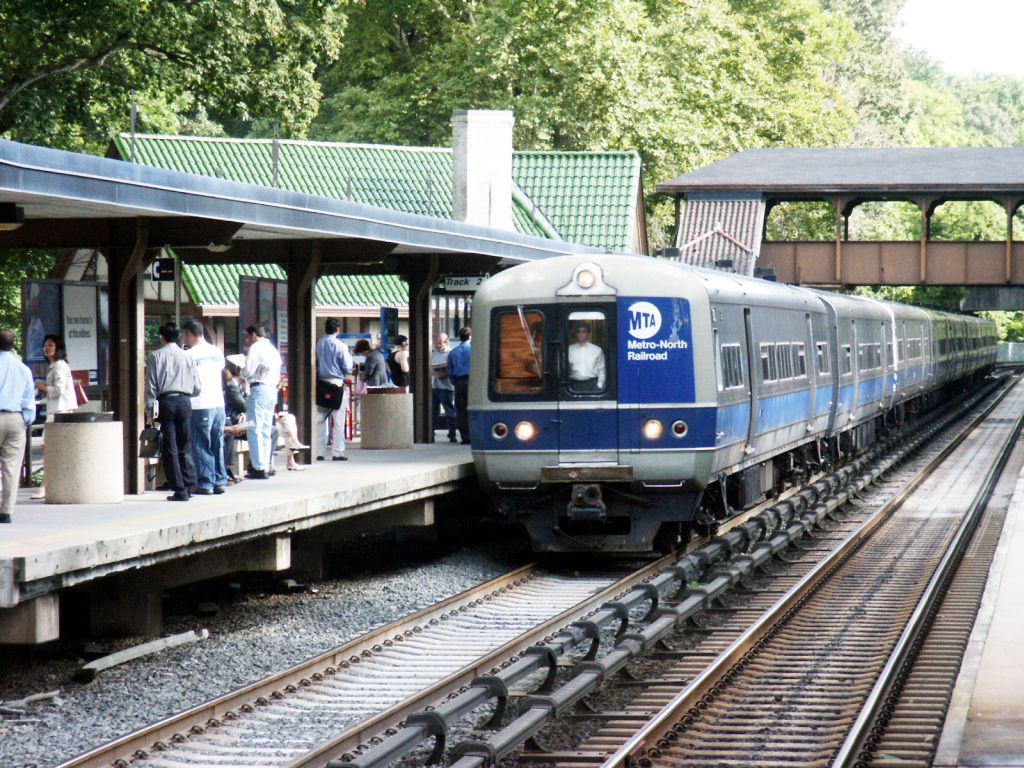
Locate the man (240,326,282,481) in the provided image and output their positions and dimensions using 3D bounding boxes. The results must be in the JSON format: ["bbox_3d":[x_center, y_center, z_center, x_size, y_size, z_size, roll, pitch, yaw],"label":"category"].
[{"bbox_3d":[-2.914,0.179,46.806,0.400,1.770,0.500,1,1,37],"label":"man"}]

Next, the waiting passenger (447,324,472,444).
[{"bbox_3d":[-0.743,0.029,60.969,0.490,1.770,0.310,0,1,18],"label":"waiting passenger"}]

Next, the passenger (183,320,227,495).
[{"bbox_3d":[-3.170,0.241,41.604,0.480,1.790,0.320,0,1,-24],"label":"passenger"}]

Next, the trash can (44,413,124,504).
[{"bbox_3d":[-4.195,0.721,39.472,0.775,0.880,0.775,0,1,0],"label":"trash can"}]

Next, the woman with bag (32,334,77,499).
[{"bbox_3d":[-4.628,0.314,40.708,0.460,1.660,0.460,0,1,-18],"label":"woman with bag"}]

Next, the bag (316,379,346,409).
[{"bbox_3d":[-2.389,0.144,52.800,0.400,0.320,0.150,9,1,-3],"label":"bag"}]

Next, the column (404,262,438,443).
[{"bbox_3d":[-1.363,-0.516,60.598,0.450,2.800,0.360,0,1,8],"label":"column"}]

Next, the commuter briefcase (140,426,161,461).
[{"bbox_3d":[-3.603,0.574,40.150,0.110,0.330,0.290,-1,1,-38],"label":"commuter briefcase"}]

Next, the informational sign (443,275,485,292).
[{"bbox_3d":[-0.703,-1.496,60.186,0.630,0.240,0.060,0,1,8],"label":"informational sign"}]

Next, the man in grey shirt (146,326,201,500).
[{"bbox_3d":[-3.419,0.254,40.707,0.530,1.780,0.380,0,1,-18],"label":"man in grey shirt"}]

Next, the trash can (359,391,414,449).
[{"bbox_3d":[-1.811,0.507,58.531,0.775,0.870,0.775,0,1,0],"label":"trash can"}]

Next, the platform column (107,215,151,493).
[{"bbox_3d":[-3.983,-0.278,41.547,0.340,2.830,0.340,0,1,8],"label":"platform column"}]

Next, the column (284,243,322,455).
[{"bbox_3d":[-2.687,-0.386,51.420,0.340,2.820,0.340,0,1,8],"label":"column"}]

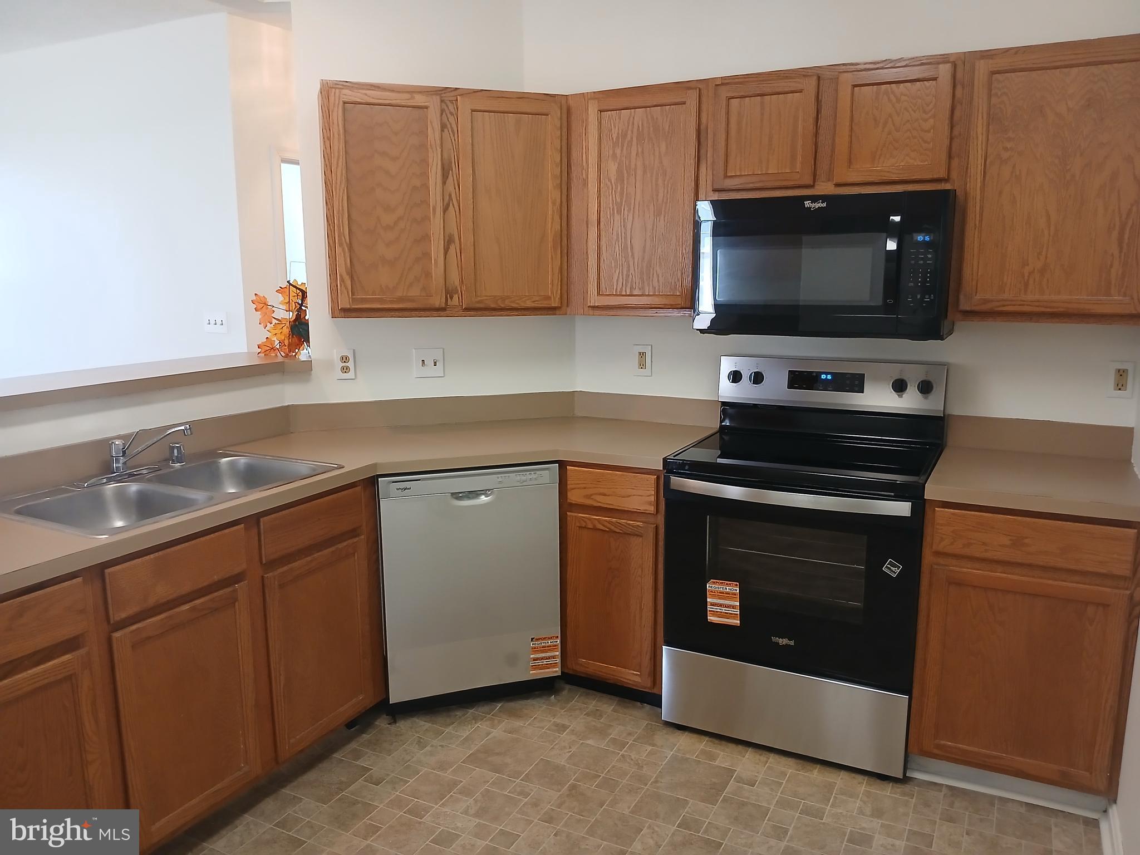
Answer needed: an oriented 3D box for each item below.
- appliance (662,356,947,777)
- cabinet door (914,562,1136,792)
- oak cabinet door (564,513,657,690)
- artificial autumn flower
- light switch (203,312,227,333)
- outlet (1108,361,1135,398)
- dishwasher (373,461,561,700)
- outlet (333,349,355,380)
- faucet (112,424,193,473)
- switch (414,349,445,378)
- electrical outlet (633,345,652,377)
[{"bbox_3d":[0.776,0.402,2.853,0.757,1.195,0.675,5,11,26],"label":"appliance"},{"bbox_3d":[1.244,0.694,2.379,0.477,0.578,0.020,5,11,26],"label":"cabinet door"},{"bbox_3d":[0.138,0.584,2.901,0.316,0.572,0.021,5,11,27],"label":"oak cabinet door"},{"bbox_3d":[-1.095,-0.425,3.337,0.250,0.310,0.260,5,11,26],"label":"artificial autumn flower"},{"bbox_3d":[-1.893,-0.560,4.580,0.165,0.114,0.012,5,11,26],"label":"light switch"},{"bbox_3d":[1.724,-0.150,2.678,0.071,0.115,0.010,5,11,26],"label":"outlet"},{"bbox_3d":[-0.411,0.498,3.180,0.605,0.830,0.600,-4,11,-18],"label":"dishwasher"},{"bbox_3d":[-0.854,-0.240,3.246,0.071,0.116,0.010,-4,11,-18],"label":"outlet"},{"bbox_3d":[-1.232,0.065,2.522,0.243,0.141,0.062,-1,10,-4],"label":"faucet"},{"bbox_3d":[-0.551,-0.252,3.344,0.115,0.116,0.012,-4,11,-18],"label":"switch"},{"bbox_3d":[0.289,-0.265,3.393,0.073,0.117,0.010,5,11,26],"label":"electrical outlet"}]

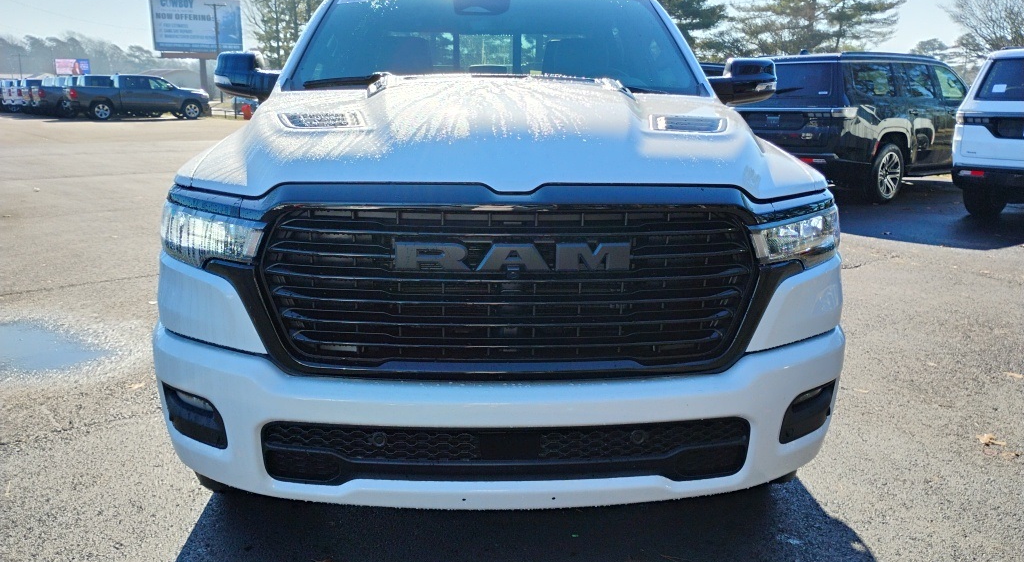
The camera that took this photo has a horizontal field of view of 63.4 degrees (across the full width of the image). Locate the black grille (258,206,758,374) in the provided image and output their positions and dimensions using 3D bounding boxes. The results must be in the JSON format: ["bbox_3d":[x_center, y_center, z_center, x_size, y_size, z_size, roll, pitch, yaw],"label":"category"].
[{"bbox_3d":[-0.005,0.014,2.094,1.280,0.430,0.180,0,13,-2],"label":"black grille"}]

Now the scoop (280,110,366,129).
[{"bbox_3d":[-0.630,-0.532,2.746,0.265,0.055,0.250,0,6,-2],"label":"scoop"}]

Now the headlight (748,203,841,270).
[{"bbox_3d":[0.794,-0.122,2.268,0.350,0.175,0.330,0,13,-2],"label":"headlight"}]

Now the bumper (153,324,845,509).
[{"bbox_3d":[-0.013,0.342,2.272,2.010,0.380,0.500,0,13,-2],"label":"bumper"}]

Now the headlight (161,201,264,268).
[{"bbox_3d":[-0.815,-0.125,2.205,0.350,0.175,0.330,0,13,-2],"label":"headlight"}]

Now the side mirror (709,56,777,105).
[{"bbox_3d":[1.011,-0.876,3.654,0.280,0.200,0.190,0,13,-2],"label":"side mirror"}]

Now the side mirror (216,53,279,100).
[{"bbox_3d":[-1.137,-0.880,3.570,0.280,0.200,0.190,0,13,-2],"label":"side mirror"}]

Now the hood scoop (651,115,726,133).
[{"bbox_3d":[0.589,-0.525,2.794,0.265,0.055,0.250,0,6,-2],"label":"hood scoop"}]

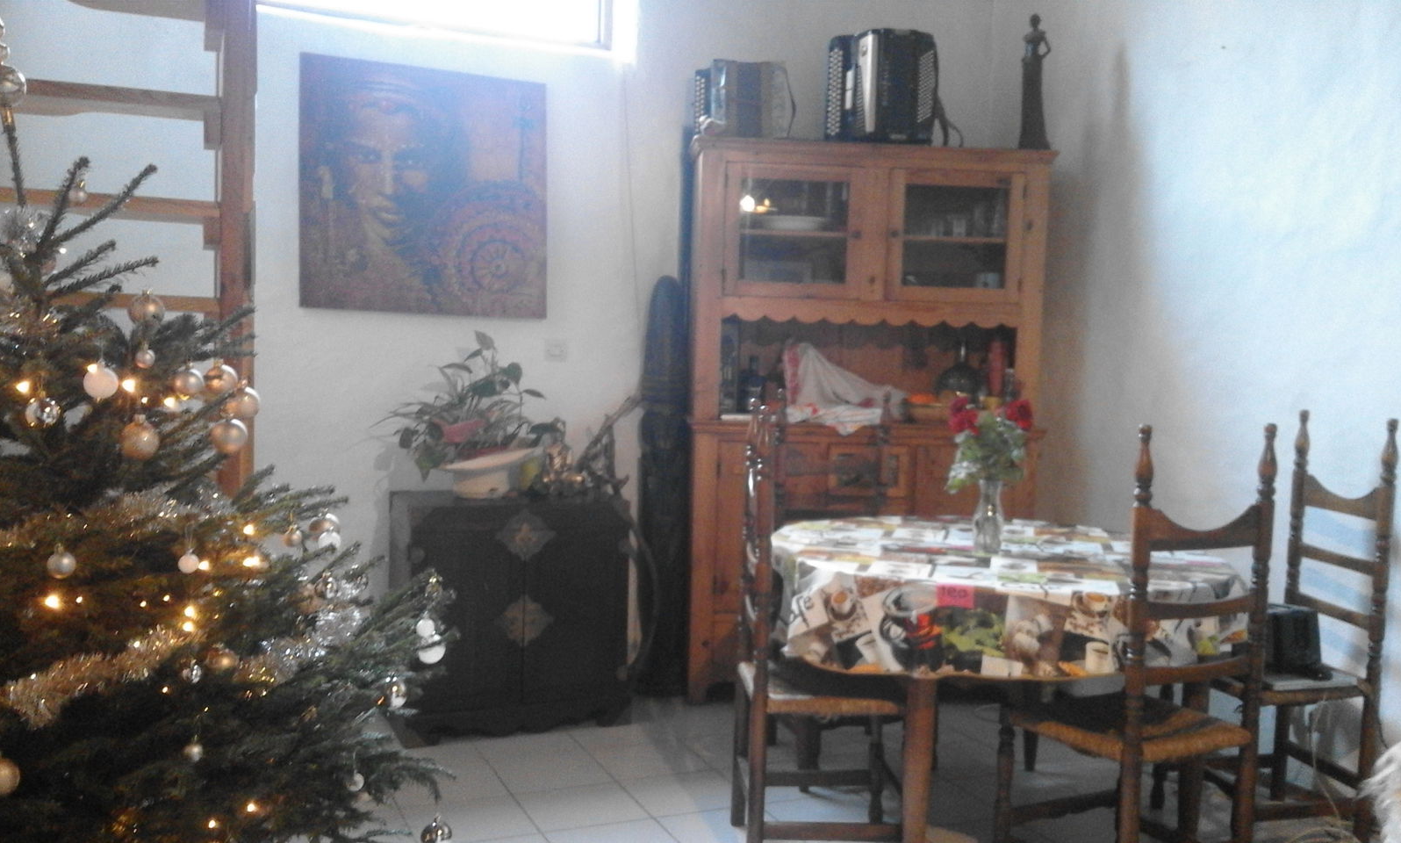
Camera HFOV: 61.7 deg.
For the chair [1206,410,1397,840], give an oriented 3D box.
[{"bbox_3d":[1.491,0.523,3.111,0.444,1.127,0.422,1,2,-10],"label":"chair"}]

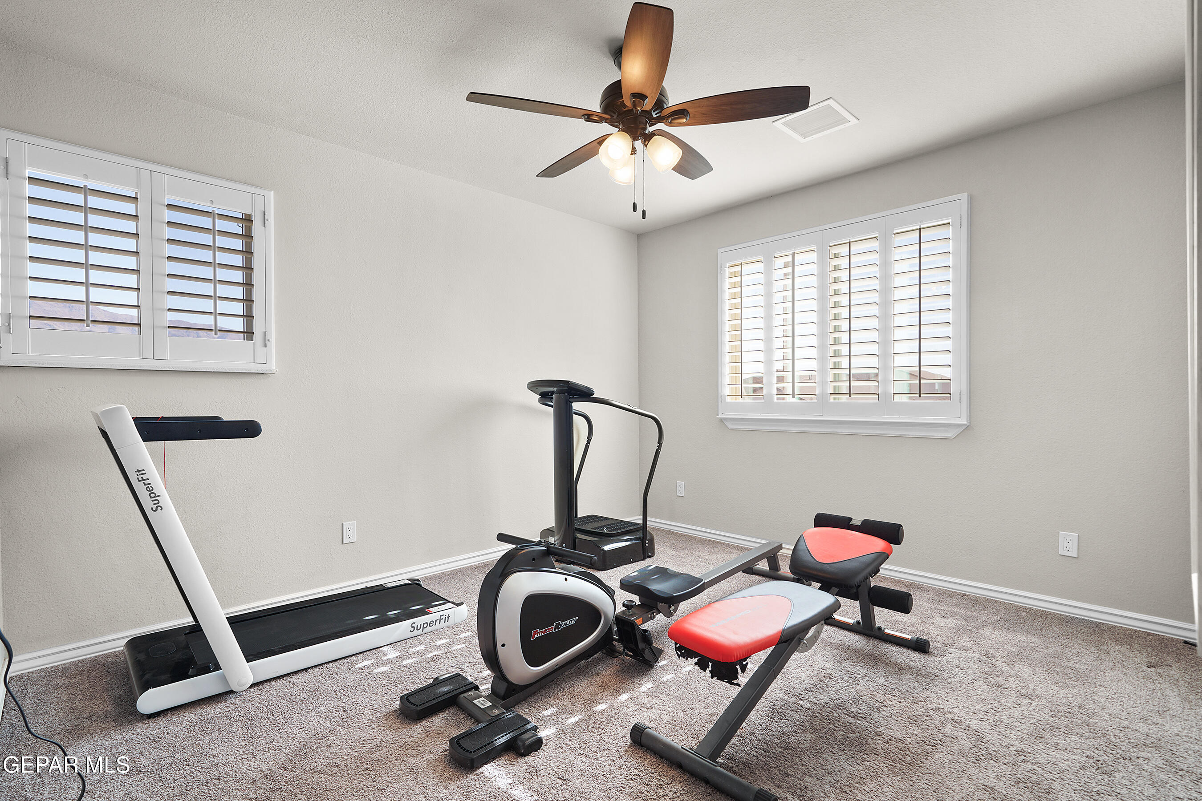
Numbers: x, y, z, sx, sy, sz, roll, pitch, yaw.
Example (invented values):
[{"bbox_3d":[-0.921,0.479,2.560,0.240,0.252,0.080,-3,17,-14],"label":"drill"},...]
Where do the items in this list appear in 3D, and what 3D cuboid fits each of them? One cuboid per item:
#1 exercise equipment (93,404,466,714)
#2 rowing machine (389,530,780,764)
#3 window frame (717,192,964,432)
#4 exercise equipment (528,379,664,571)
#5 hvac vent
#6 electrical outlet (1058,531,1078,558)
[{"bbox_3d":[-1.315,0.540,2.345,1.286,1.067,0.650,-1,1,-39],"label":"exercise equipment"},{"bbox_3d":[0.273,0.774,2.424,2.200,0.570,0.510,-1,1,-45],"label":"rowing machine"},{"bbox_3d":[1.406,-0.453,3.382,0.080,1.295,1.530,-1,1,-45],"label":"window frame"},{"bbox_3d":[-0.064,0.456,3.551,0.800,1.190,0.620,-1,1,-45],"label":"exercise equipment"},{"bbox_3d":[1.068,-1.380,2.654,0.310,0.020,0.305,-1,1,-45],"label":"hvac vent"},{"bbox_3d":[2.261,0.698,2.582,0.012,0.114,0.070,-1,1,-45],"label":"electrical outlet"}]

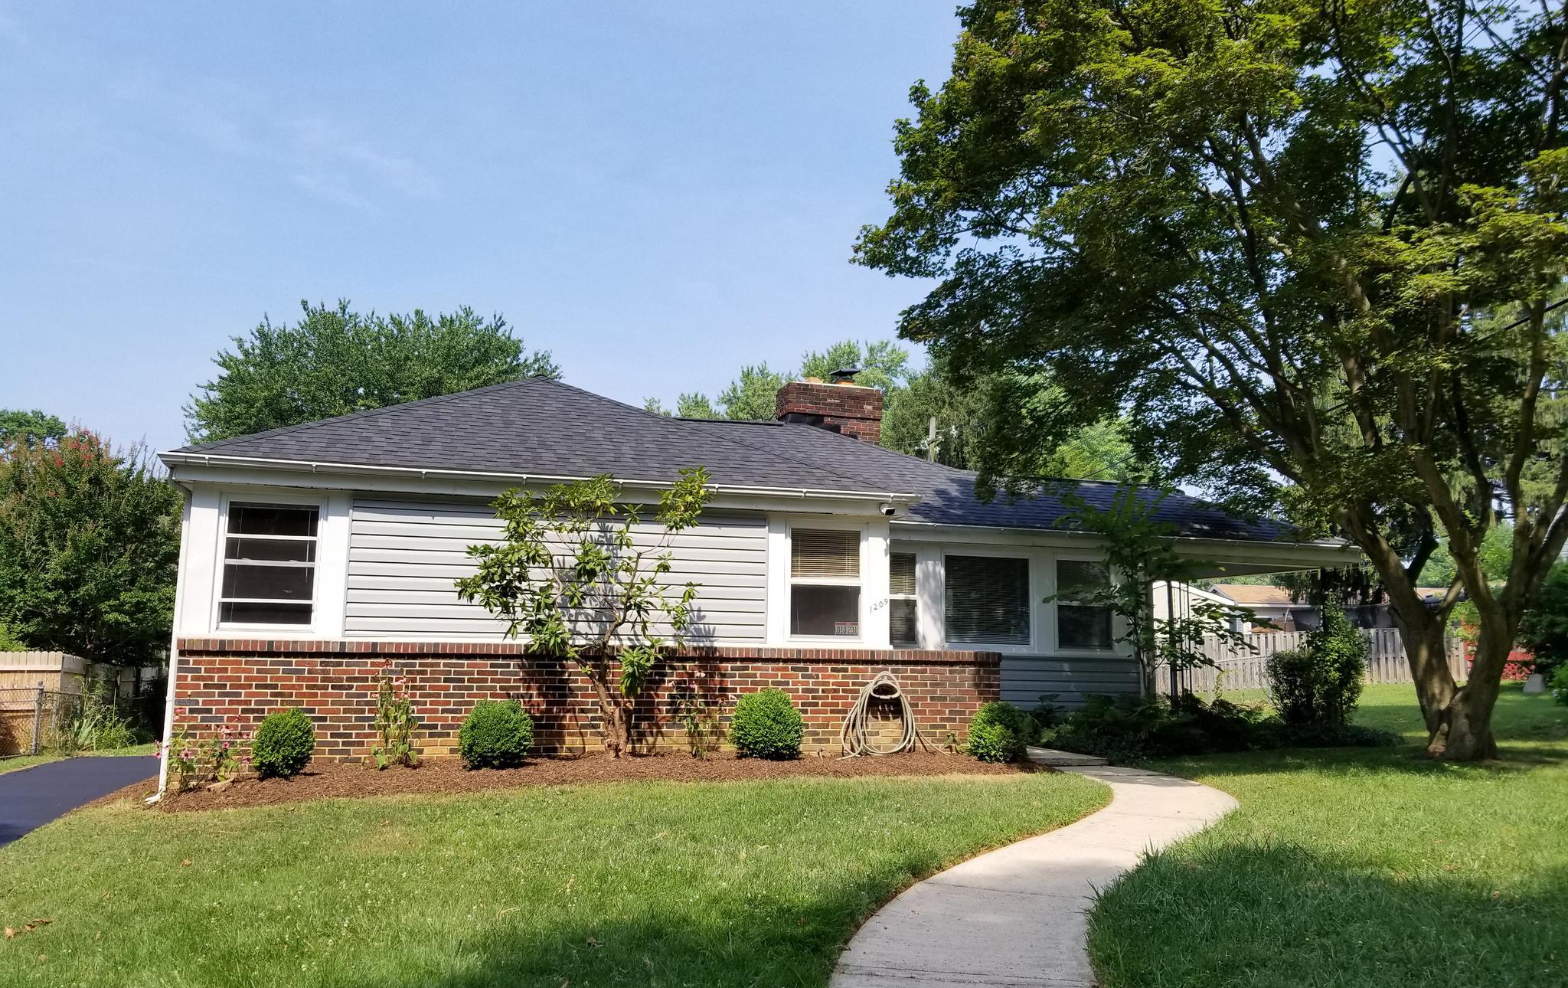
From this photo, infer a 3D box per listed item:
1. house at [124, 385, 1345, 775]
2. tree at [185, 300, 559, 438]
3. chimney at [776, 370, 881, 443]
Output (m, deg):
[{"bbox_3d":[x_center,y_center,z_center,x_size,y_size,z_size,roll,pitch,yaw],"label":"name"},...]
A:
[{"bbox_3d":[0.394,1.059,16.307,14.586,4.643,9.430,3,-9,-16],"label":"house"},{"bbox_3d":[-10.613,0.284,29.397,8.603,10.575,8.603,4,-9,-20],"label":"tree"},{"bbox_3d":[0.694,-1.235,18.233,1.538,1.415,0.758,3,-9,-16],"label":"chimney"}]

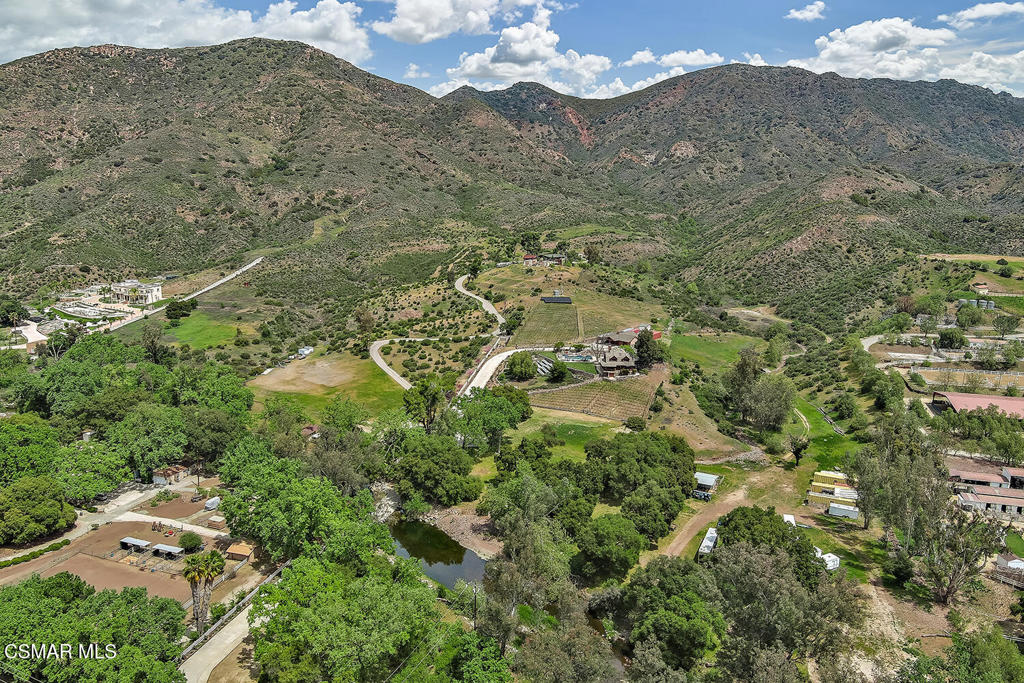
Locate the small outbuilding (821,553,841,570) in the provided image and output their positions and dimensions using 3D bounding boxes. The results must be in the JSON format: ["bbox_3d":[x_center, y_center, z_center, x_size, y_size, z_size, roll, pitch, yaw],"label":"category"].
[{"bbox_3d":[72.975,50.852,189.190,3.300,2.450,2.800,-6,14,-28],"label":"small outbuilding"}]

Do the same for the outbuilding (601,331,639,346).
[{"bbox_3d":[47.395,-0.966,362.000,14.500,5.500,9.000,4,13,20],"label":"outbuilding"}]

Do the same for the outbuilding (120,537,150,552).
[{"bbox_3d":[-89.985,48.980,198.237,7.734,2.350,2.900,4,13,18],"label":"outbuilding"}]

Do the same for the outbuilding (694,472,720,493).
[{"bbox_3d":[55.380,40.668,236.498,6.600,2.700,6.500,6,13,25],"label":"outbuilding"}]

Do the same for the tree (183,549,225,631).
[{"bbox_3d":[-60.467,49.782,161.636,8.200,16.000,6.000,0,12,0],"label":"tree"}]

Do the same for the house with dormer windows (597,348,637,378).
[{"bbox_3d":[43.400,8.260,344.450,14.200,10.800,11.000,-1,10,-3],"label":"house with dormer windows"}]

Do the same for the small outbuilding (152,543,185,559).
[{"bbox_3d":[-80.836,49.687,194.909,7.463,2.350,2.900,4,13,18],"label":"small outbuilding"}]

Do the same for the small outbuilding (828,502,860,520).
[{"bbox_3d":[87.372,44.862,217.246,7.300,2.500,2.600,5,13,24],"label":"small outbuilding"}]

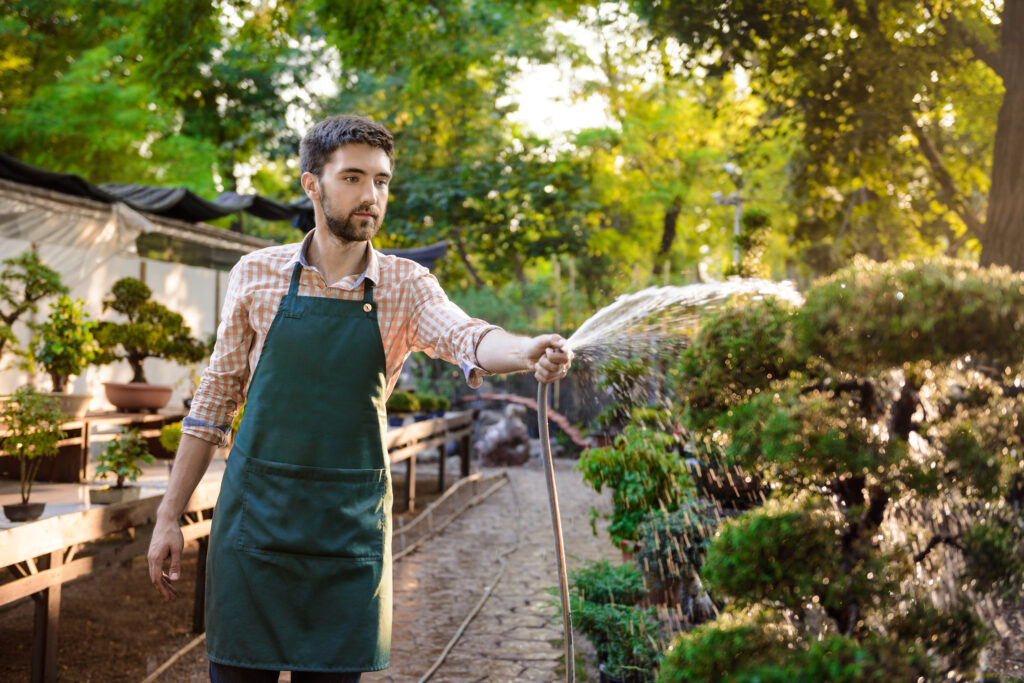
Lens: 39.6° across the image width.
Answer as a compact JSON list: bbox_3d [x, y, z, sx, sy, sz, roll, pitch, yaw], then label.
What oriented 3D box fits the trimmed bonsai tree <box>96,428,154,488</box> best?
[{"bbox_3d":[-1.579,0.475,5.780,0.235,0.245,0.210,1,-1,-7],"label":"trimmed bonsai tree"}]

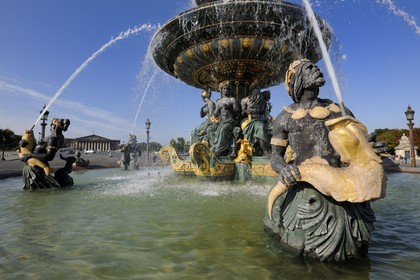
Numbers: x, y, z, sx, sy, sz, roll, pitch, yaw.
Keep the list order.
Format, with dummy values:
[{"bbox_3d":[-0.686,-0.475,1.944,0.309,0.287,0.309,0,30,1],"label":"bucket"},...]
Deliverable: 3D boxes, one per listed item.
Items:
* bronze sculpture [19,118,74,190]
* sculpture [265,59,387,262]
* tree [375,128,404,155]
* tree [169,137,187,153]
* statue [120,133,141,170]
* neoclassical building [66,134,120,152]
[{"bbox_3d":[-5.083,0.379,7.005,1.450,2.250,1.050,1,-3,-25],"label":"bronze sculpture"},{"bbox_3d":[1.420,0.148,3.097,1.380,2.340,1.300,0,-3,7],"label":"sculpture"},{"bbox_3d":[92.683,1.246,115.487,11.000,14.000,11.000,-2,-4,39],"label":"tree"},{"bbox_3d":[-26.120,4.438,178.115,13.500,14.500,12.000,0,-3,-8],"label":"tree"},{"bbox_3d":[-5.060,0.757,14.355,1.150,2.350,1.000,-2,-4,30],"label":"statue"},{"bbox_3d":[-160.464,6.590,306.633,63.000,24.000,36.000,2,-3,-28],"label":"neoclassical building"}]

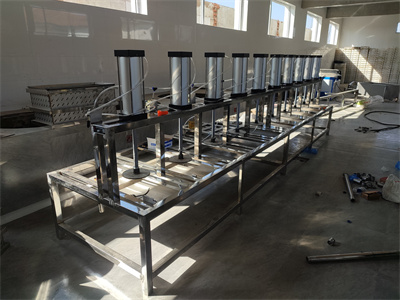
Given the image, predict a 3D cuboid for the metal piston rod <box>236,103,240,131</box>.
[{"bbox_3d":[0.445,-0.392,3.357,0.034,0.365,0.034,13,21,33],"label":"metal piston rod"}]

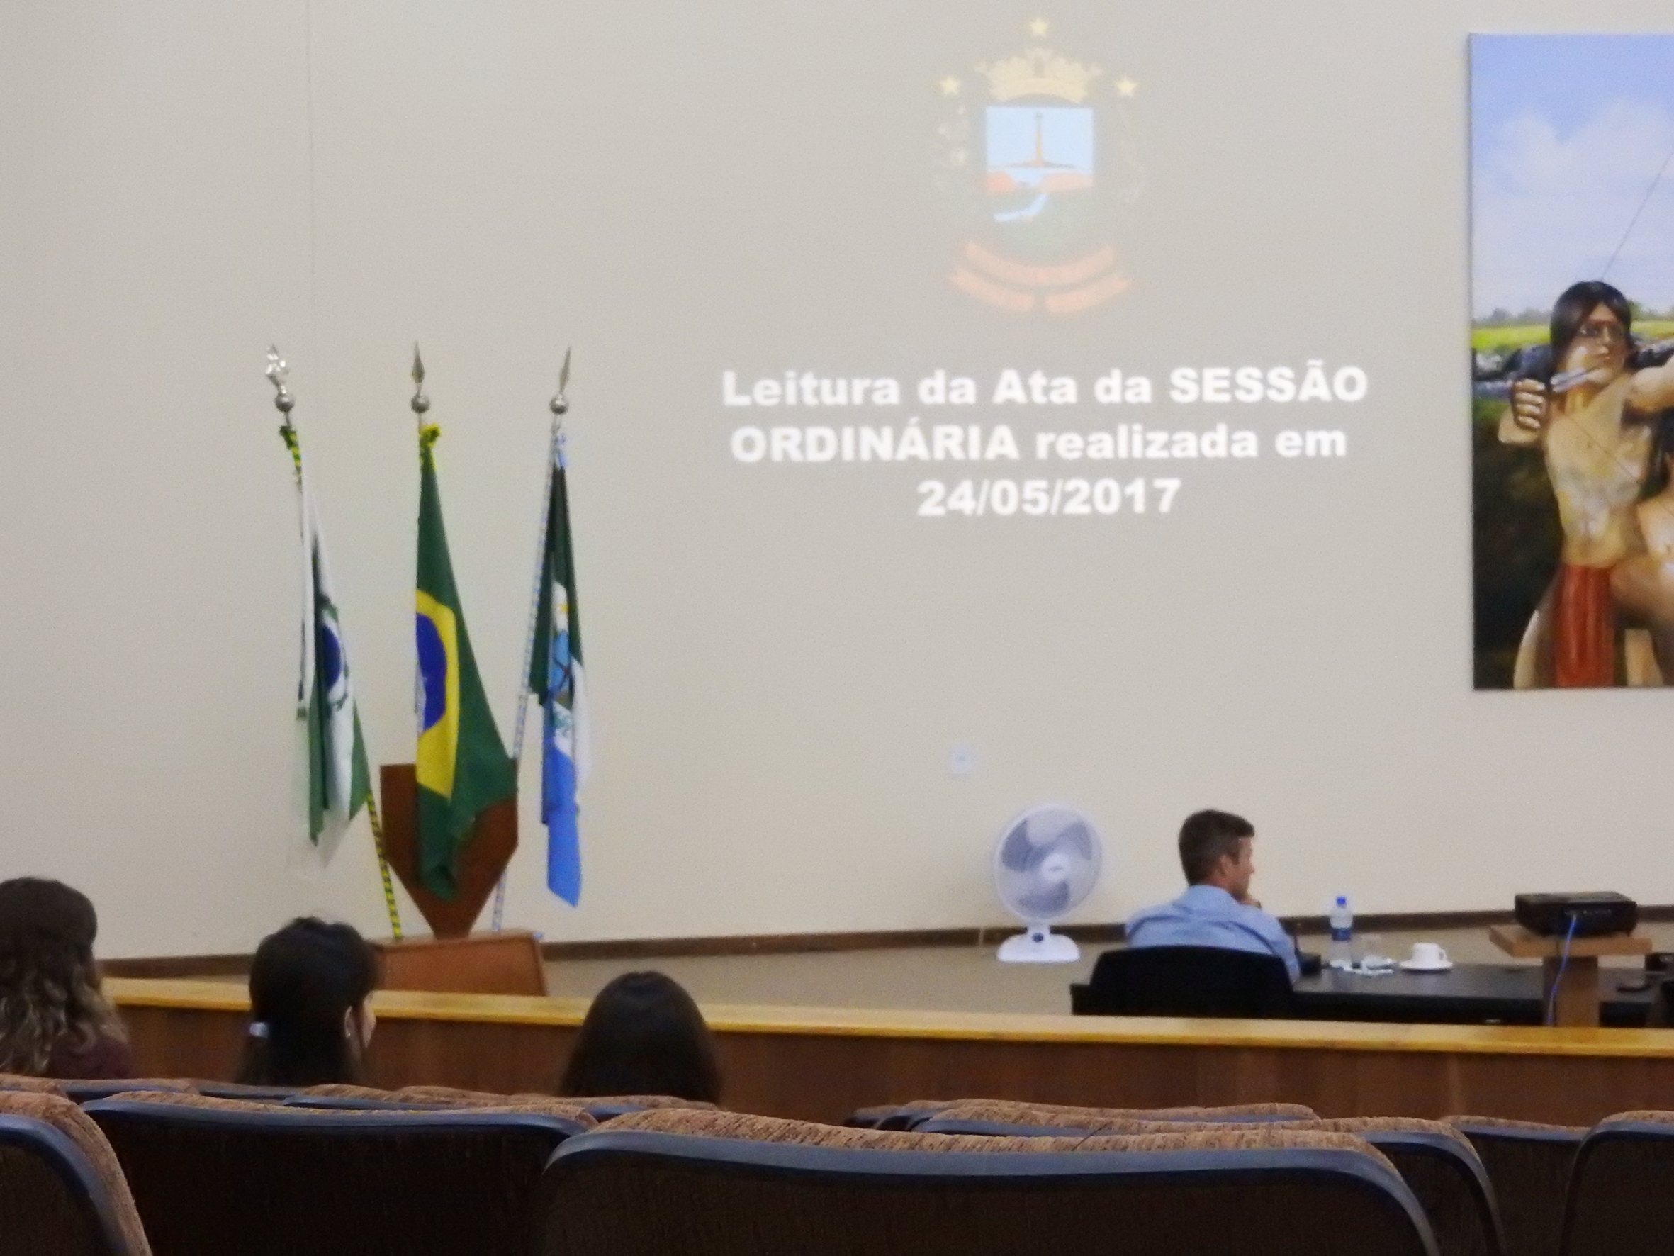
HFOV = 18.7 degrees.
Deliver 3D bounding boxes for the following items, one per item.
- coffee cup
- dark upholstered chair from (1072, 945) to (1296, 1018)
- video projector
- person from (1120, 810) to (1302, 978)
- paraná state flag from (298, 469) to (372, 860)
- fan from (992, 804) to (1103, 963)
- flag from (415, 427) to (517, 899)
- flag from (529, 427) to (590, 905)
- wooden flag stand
[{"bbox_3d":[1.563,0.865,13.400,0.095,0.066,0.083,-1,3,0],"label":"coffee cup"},{"bbox_3d":[0.946,1.229,12.725,0.580,0.925,0.600,0,4,20],"label":"dark upholstered chair"},{"bbox_3d":[1.863,0.724,12.800,0.290,0.095,0.235,-1,3,-8],"label":"video projector"},{"bbox_3d":[0.995,1.067,12.974,0.540,1.218,0.720,1,4,24],"label":"person"},{"bbox_3d":[-1.798,0.117,18.200,0.249,1.430,0.200,-2,4,-15],"label":"paraná state flag"},{"bbox_3d":[0.814,0.988,19.620,0.425,0.610,0.290,-2,4,-12],"label":"fan"},{"bbox_3d":[-1.333,0.127,18.250,0.348,1.697,0.240,-2,4,-15],"label":"flag"},{"bbox_3d":[-1.005,0.147,18.400,0.212,1.711,0.200,-2,4,-15],"label":"flag"},{"bbox_3d":[-1.383,0.938,18.300,0.620,0.903,0.340,-2,4,-20],"label":"wooden flag stand"}]

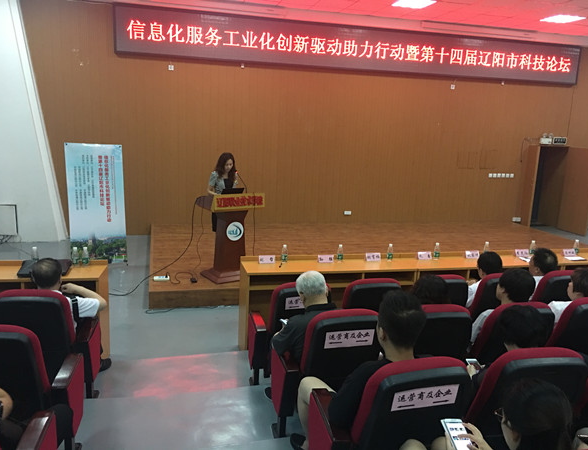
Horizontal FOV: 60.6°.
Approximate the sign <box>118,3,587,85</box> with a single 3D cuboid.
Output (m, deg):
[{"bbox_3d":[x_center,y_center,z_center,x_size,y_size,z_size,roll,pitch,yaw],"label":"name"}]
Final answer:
[{"bbox_3d":[1.576,-3.451,9.995,9.750,0.880,0.120,0,11,-14],"label":"sign"}]

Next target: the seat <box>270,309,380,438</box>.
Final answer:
[{"bbox_3d":[0.203,0.900,3.145,0.620,0.975,0.650,0,11,-14],"label":"seat"}]

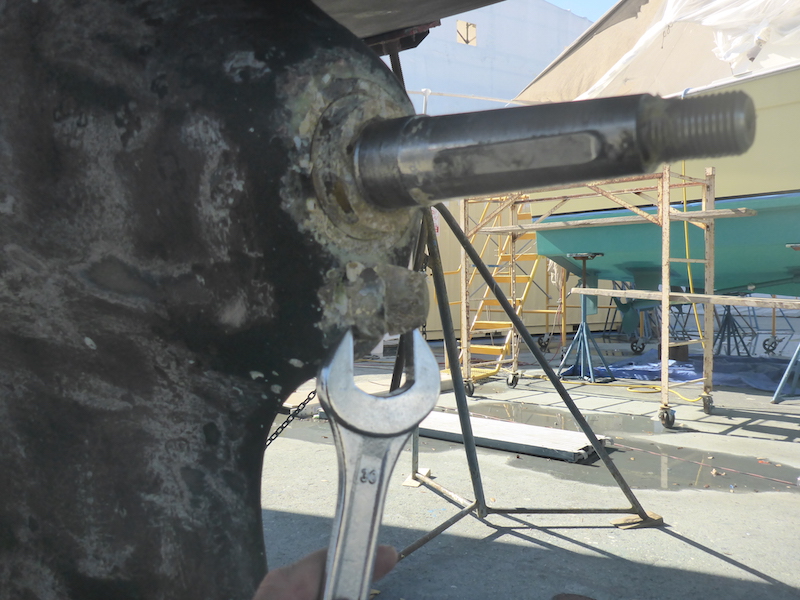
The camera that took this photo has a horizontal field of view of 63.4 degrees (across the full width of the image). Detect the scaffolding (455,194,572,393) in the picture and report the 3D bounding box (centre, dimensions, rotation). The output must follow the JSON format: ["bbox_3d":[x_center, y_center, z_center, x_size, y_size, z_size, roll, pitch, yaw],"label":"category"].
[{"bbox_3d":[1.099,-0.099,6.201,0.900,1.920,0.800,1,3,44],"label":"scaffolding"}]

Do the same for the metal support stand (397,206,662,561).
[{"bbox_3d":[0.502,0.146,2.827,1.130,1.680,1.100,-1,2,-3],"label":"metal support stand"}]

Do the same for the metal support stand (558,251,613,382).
[{"bbox_3d":[1.953,0.156,6.850,0.480,1.350,0.480,0,2,31],"label":"metal support stand"}]

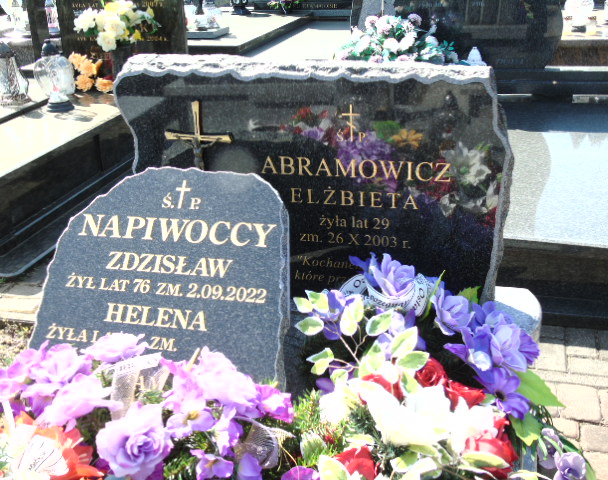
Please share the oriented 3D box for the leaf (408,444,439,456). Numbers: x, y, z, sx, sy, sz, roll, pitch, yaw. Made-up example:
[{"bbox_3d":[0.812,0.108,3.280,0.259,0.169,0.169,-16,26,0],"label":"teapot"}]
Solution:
[{"bbox_3d":[0.194,0.342,1.200,0.050,0.017,0.026,4,25,16],"label":"leaf"}]

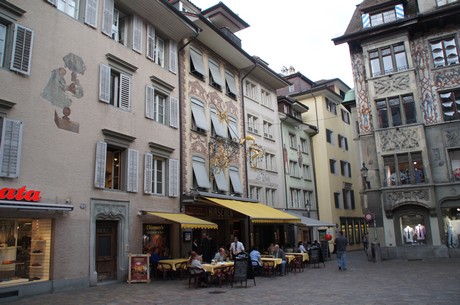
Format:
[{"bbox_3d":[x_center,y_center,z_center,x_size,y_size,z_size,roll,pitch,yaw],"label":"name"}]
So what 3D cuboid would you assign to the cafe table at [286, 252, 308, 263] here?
[{"bbox_3d":[3.680,5.943,18.855,1.050,0.730,0.850,-11,-16,30],"label":"cafe table"}]

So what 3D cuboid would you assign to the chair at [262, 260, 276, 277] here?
[{"bbox_3d":[1.694,4.964,14.983,0.490,0.760,0.520,-10,-15,29],"label":"chair"}]

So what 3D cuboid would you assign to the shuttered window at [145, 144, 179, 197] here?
[{"bbox_3d":[-3.603,1.001,18.493,0.250,2.700,2.620,-10,-15,29],"label":"shuttered window"}]

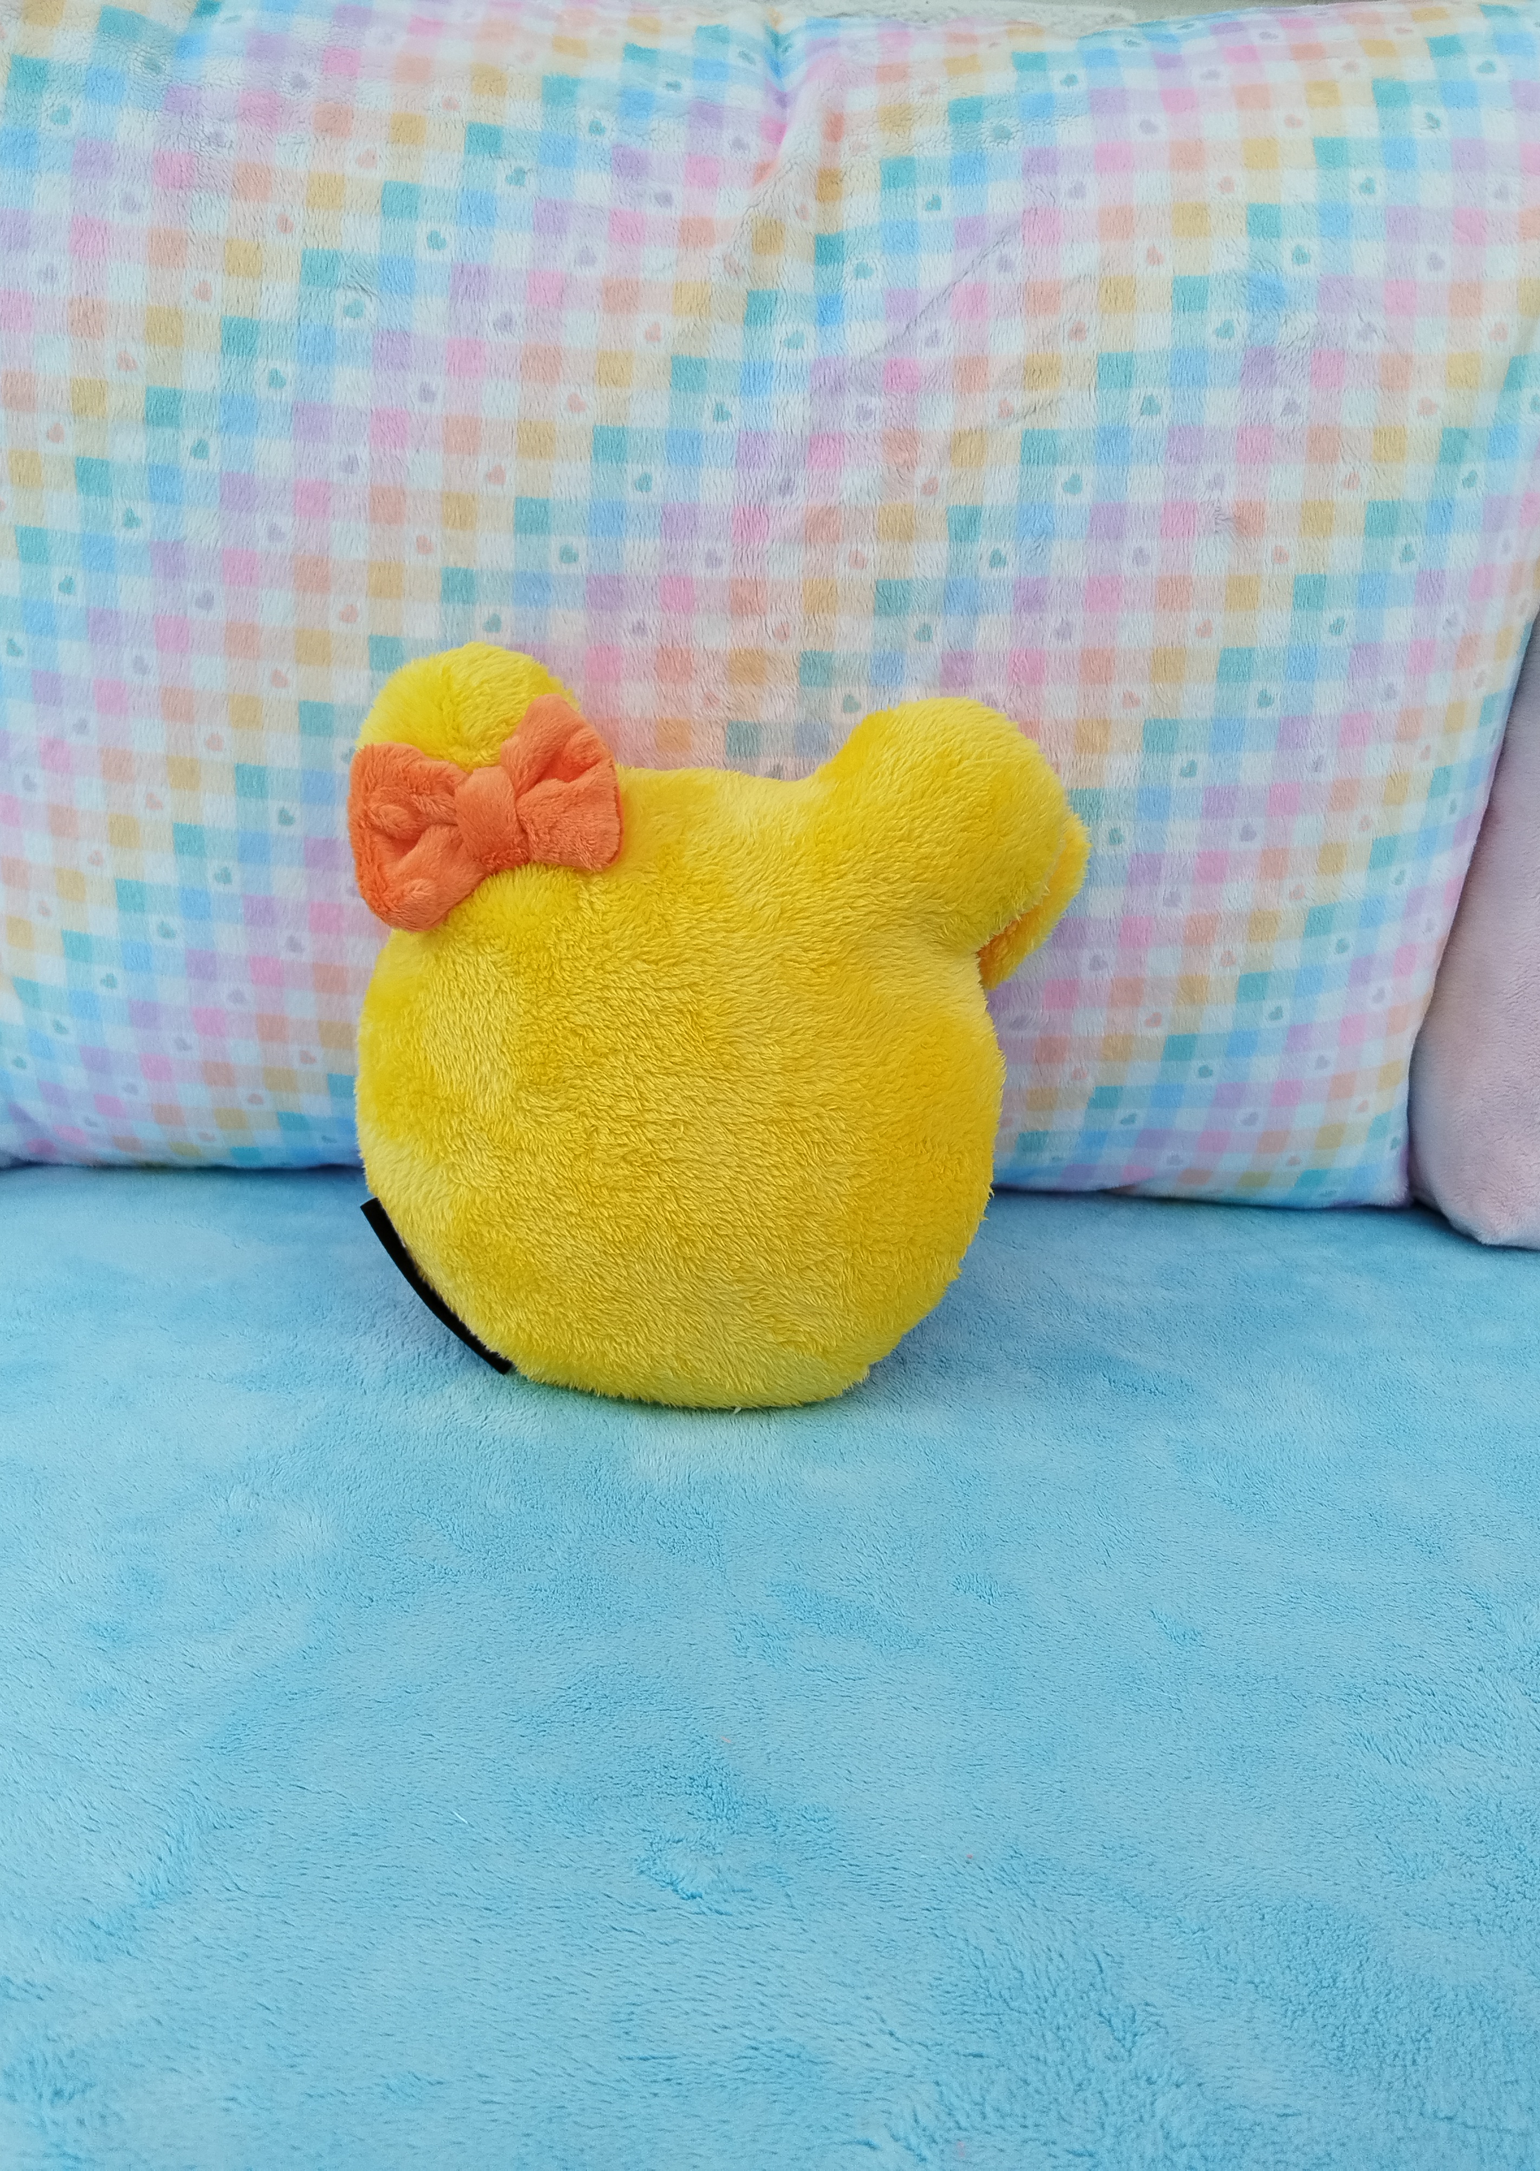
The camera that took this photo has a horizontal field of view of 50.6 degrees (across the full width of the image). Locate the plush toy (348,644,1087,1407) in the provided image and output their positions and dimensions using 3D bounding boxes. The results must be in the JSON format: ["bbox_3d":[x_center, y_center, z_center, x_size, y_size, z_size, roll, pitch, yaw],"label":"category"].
[{"bbox_3d":[-0.017,-0.020,0.490,0.216,0.233,0.130,8,29,14],"label":"plush toy"}]

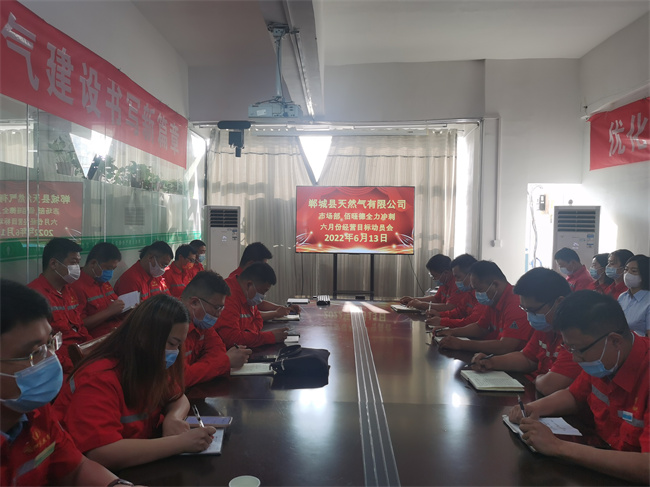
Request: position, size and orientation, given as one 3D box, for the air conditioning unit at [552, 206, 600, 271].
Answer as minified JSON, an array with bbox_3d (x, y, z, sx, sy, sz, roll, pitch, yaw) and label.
[{"bbox_3d":[3.009,0.434,6.526,0.490,1.740,0.340,2,2,26],"label":"air conditioning unit"}]

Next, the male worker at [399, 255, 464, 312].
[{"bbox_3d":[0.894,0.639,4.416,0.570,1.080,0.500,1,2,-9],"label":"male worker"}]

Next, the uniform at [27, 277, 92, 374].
[{"bbox_3d":[-1.427,0.488,2.959,0.380,0.630,0.460,1,2,16],"label":"uniform"}]

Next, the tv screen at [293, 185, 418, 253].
[{"bbox_3d":[0.428,-0.344,7.900,1.730,0.980,0.080,1,2,5],"label":"tv screen"}]

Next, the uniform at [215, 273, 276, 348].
[{"bbox_3d":[-0.458,0.475,3.159,0.430,0.580,0.470,1,2,9],"label":"uniform"}]

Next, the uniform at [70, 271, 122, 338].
[{"bbox_3d":[-1.413,0.481,3.409,0.380,0.580,0.460,1,2,14],"label":"uniform"}]

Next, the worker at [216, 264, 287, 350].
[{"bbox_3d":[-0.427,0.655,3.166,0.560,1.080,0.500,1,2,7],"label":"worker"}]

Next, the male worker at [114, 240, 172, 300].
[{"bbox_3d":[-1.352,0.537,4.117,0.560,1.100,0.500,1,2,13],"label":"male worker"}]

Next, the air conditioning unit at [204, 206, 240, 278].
[{"bbox_3d":[-1.478,0.350,7.776,0.490,1.740,0.340,0,2,-28],"label":"air conditioning unit"}]

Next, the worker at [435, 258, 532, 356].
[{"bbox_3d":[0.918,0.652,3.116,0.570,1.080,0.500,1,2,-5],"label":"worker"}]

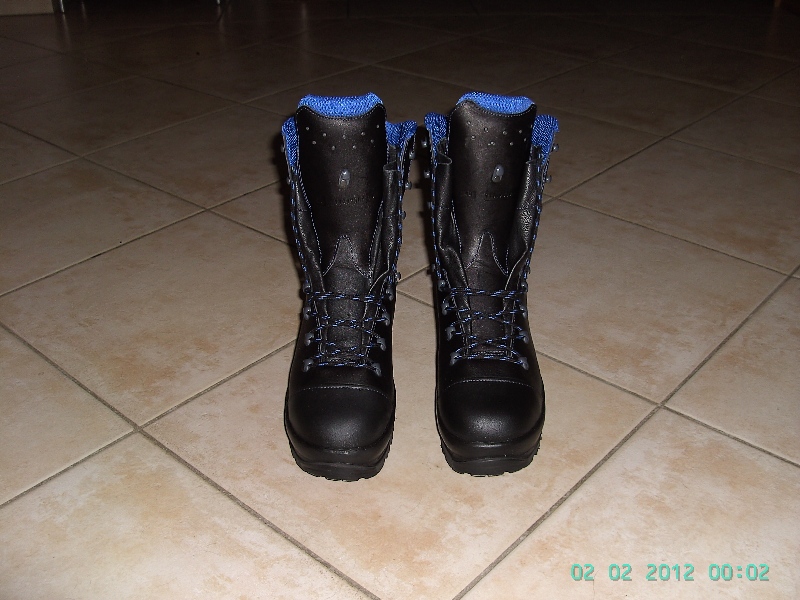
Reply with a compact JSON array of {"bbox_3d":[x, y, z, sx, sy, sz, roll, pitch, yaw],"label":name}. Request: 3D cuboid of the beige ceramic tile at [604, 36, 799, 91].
[{"bbox_3d":[0.752,-0.589,2.136,0.387,0.010,0.387,24,38,36],"label":"beige ceramic tile"}]

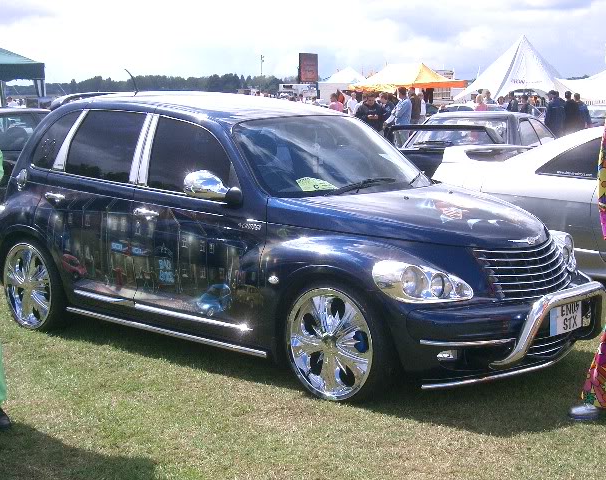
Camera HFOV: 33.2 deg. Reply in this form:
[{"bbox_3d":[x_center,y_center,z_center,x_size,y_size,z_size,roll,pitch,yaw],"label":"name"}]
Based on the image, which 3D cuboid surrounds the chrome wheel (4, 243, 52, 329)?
[{"bbox_3d":[-1.786,0.297,6.827,0.565,0.565,0.200,6,10,41],"label":"chrome wheel"}]

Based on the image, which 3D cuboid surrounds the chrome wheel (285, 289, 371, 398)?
[{"bbox_3d":[0.176,0.509,5.110,0.565,0.565,0.200,6,10,41],"label":"chrome wheel"}]

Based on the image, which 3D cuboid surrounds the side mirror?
[{"bbox_3d":[-0.479,-0.274,5.361,0.160,0.170,0.250,6,10,41],"label":"side mirror"}]

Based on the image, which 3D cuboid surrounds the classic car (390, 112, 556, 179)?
[{"bbox_3d":[2.426,-0.880,12.760,1.680,1.380,4.200,4,9,30],"label":"classic car"}]

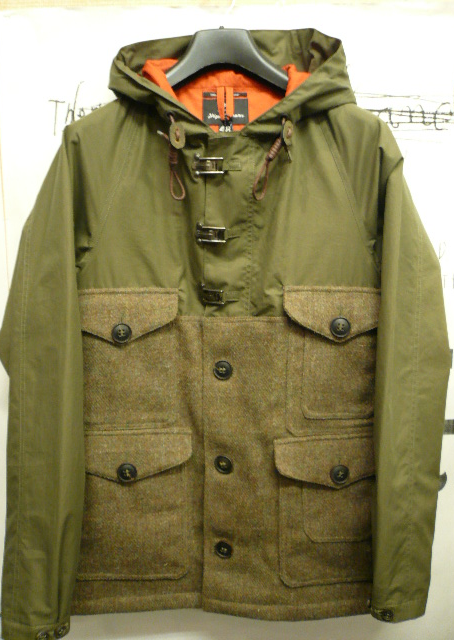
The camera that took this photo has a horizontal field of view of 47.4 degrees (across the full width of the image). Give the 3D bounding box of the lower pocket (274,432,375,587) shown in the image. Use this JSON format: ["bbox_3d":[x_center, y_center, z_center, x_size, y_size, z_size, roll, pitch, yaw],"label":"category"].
[{"bbox_3d":[0.156,0.280,0.765,0.171,0.226,0.022,-1,9,-6],"label":"lower pocket"}]

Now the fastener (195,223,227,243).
[{"bbox_3d":[-0.022,-0.122,0.728,0.043,0.030,0.012,0,9,0],"label":"fastener"}]

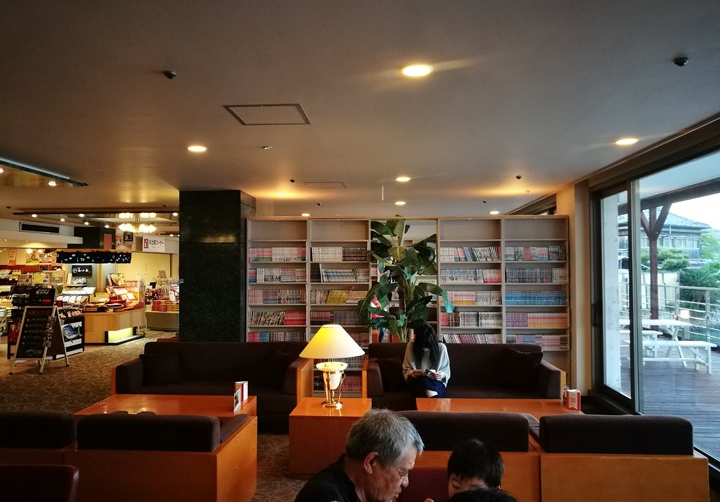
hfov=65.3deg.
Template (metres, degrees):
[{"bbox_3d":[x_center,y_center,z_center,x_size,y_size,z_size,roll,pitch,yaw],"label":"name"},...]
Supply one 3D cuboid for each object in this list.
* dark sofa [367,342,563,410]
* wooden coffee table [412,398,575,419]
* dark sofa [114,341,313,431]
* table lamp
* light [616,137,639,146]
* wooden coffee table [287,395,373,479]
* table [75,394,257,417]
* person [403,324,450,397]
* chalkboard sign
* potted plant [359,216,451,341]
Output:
[{"bbox_3d":[0.958,1.336,5.502,1.815,0.760,0.900,0,-2,3],"label":"dark sofa"},{"bbox_3d":[1.087,1.462,4.425,1.265,0.440,0.670,0,-2,3],"label":"wooden coffee table"},{"bbox_3d":[-1.436,1.357,5.767,1.815,0.755,0.900,0,-2,3],"label":"dark sofa"},{"bbox_3d":[-0.224,0.926,4.558,0.530,0.650,0.530,0,-2,3],"label":"table lamp"},{"bbox_3d":[2.173,-0.894,4.571,0.170,0.030,0.170,0,-2,3],"label":"light"},{"bbox_3d":[-0.212,1.470,4.493,0.605,0.440,0.575,0,-2,3],"label":"wooden coffee table"},{"bbox_3d":[-1.549,1.478,4.577,1.280,0.440,0.670,0,-2,3],"label":"table"},{"bbox_3d":[0.630,1.200,5.262,0.470,1.020,0.740,0,-2,3],"label":"person"},{"bbox_3d":[-4.947,1.347,8.691,0.470,0.980,0.660,0,-2,3],"label":"chalkboard sign"},{"bbox_3d":[0.520,0.694,6.364,1.080,2.100,0.950,0,-2,3],"label":"potted plant"}]

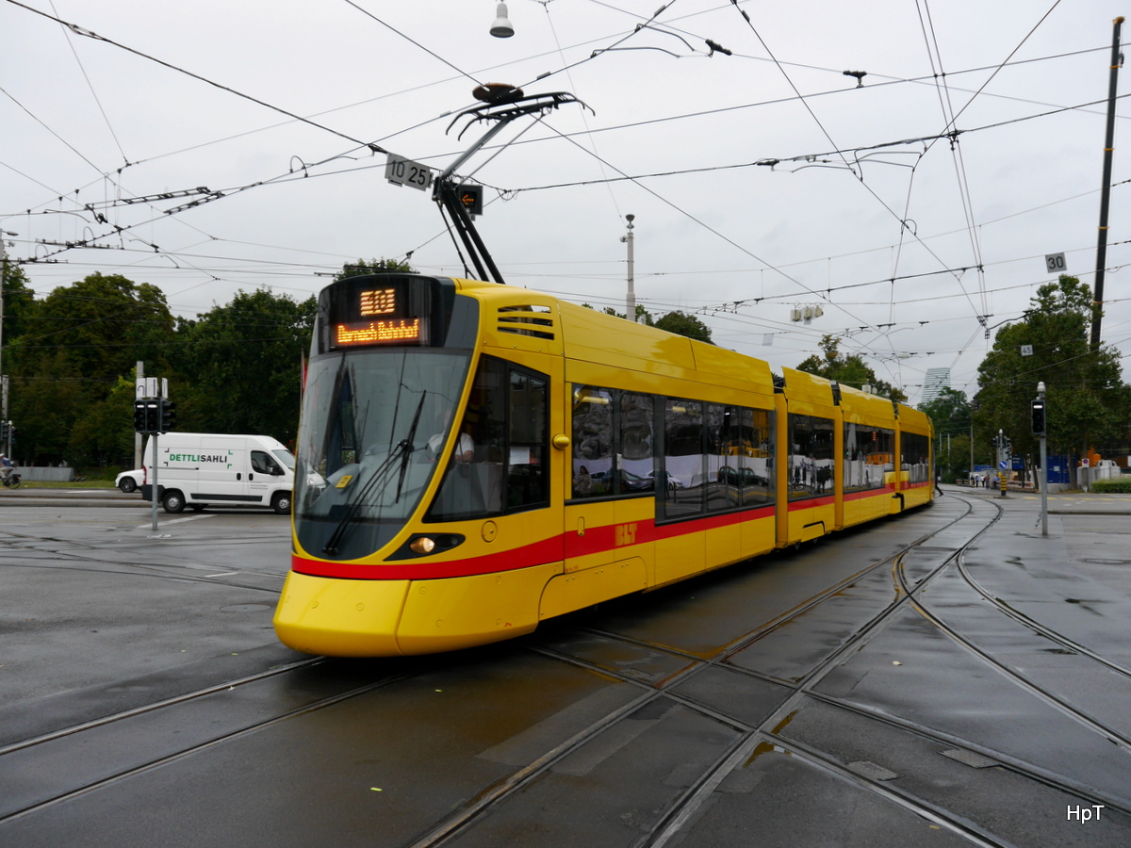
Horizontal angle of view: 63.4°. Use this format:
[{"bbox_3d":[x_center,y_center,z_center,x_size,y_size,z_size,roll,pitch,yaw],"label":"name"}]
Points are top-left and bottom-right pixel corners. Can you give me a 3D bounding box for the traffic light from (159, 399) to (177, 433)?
[{"bbox_3d":[-10.162,-0.181,23.400,0.420,0.860,0.340,0,-2,5],"label":"traffic light"}]

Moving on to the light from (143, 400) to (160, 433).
[{"bbox_3d":[-10.499,-0.180,23.250,0.340,0.860,0.380,1,-3,-21],"label":"light"}]

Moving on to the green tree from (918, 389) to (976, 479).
[{"bbox_3d":[43.759,1.244,105.000,6.900,10.700,6.800,-1,-2,18],"label":"green tree"}]

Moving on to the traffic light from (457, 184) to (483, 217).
[{"bbox_3d":[-1.359,-3.174,13.000,0.380,0.440,0.250,0,-2,-7],"label":"traffic light"}]

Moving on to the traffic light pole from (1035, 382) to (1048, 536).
[{"bbox_3d":[11.701,0.842,22.400,0.220,3.750,0.220,-1,-2,18],"label":"traffic light pole"}]

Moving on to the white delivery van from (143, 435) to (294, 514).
[{"bbox_3d":[-10.500,1.580,29.500,5.450,2.520,2.120,0,-2,2],"label":"white delivery van"}]

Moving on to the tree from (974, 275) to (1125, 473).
[{"bbox_3d":[33.859,-2.868,64.000,10.500,14.800,10.000,-1,-2,18],"label":"tree"}]

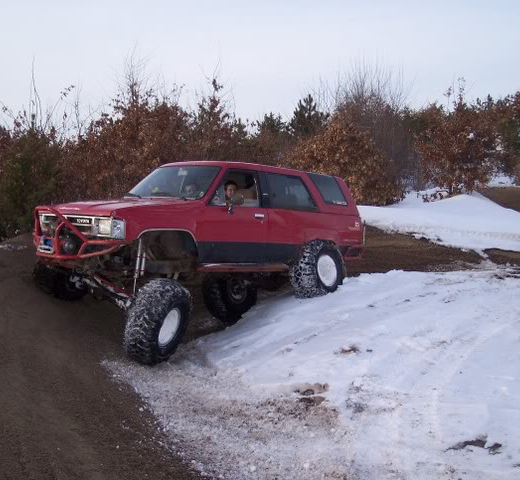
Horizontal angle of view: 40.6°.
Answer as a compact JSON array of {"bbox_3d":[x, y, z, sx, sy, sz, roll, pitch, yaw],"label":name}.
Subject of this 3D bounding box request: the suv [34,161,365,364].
[{"bbox_3d":[-0.610,0.140,9.020,1.900,2.240,4.500,6,3,43],"label":"suv"}]

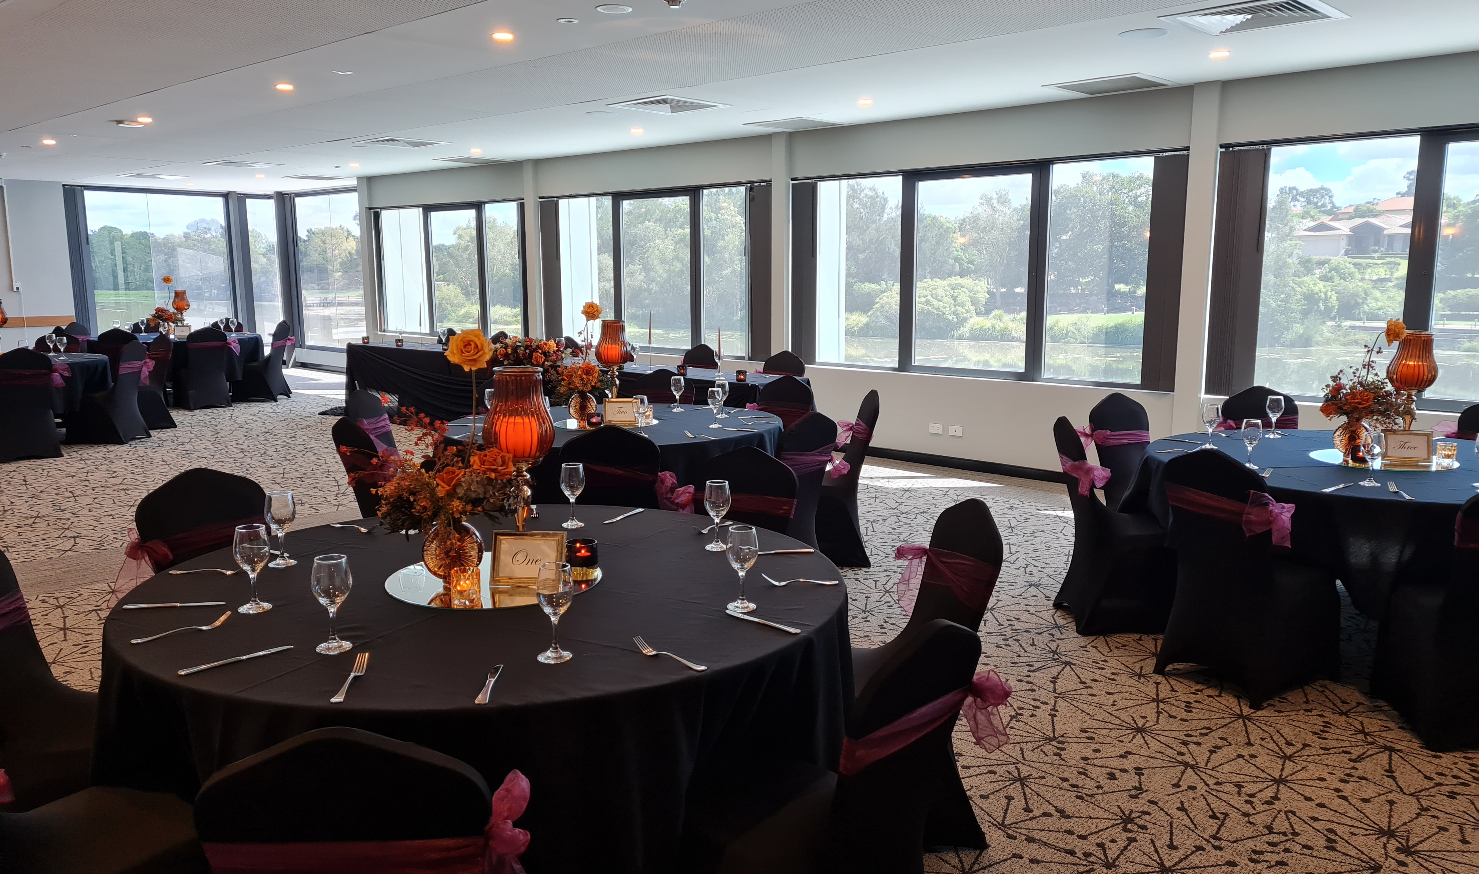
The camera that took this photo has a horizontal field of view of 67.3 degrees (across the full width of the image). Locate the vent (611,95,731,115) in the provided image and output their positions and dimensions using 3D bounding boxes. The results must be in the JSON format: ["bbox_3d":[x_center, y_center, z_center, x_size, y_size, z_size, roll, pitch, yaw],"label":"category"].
[{"bbox_3d":[-0.501,-2.397,8.004,0.650,0.050,0.650,8,12,43],"label":"vent"}]

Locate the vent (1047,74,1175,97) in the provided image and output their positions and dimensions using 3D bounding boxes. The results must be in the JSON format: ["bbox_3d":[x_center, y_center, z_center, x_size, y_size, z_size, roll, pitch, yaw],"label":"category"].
[{"bbox_3d":[2.395,-2.250,7.135,0.640,0.050,0.620,8,12,44],"label":"vent"}]

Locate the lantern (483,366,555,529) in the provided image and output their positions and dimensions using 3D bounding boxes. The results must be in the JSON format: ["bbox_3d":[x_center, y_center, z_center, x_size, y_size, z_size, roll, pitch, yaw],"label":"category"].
[{"bbox_3d":[-0.597,0.086,3.068,0.186,0.547,0.186,0,9,0],"label":"lantern"}]

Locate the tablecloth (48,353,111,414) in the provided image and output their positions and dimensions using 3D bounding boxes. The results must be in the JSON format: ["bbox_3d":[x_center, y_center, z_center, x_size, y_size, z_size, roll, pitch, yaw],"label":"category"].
[{"bbox_3d":[-6.822,-0.437,10.350,1.870,0.600,1.870,0,9,0],"label":"tablecloth"}]

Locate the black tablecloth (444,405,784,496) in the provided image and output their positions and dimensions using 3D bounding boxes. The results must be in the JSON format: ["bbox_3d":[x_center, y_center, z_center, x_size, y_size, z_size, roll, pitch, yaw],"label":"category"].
[{"bbox_3d":[-0.705,0.204,6.016,1.900,0.580,1.900,-1,9,-7],"label":"black tablecloth"}]

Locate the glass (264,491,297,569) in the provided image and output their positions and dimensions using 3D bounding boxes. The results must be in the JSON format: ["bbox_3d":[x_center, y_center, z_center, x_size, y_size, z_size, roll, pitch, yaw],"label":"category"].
[{"bbox_3d":[-1.289,0.256,3.120,0.080,0.198,0.080,-4,9,-23],"label":"glass"}]

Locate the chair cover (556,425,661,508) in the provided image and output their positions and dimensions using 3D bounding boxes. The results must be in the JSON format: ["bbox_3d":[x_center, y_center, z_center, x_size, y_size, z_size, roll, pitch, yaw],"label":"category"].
[{"bbox_3d":[-0.544,0.365,4.907,0.450,0.910,0.580,-1,9,-6],"label":"chair cover"}]

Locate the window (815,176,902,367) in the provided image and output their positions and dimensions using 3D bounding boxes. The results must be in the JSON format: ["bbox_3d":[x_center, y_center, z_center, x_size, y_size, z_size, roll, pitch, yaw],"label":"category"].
[{"bbox_3d":[0.980,-1.371,9.289,0.960,1.560,0.090,8,12,44],"label":"window"}]

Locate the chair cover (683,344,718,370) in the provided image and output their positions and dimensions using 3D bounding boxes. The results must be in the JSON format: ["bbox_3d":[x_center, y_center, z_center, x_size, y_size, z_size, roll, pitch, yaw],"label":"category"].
[{"bbox_3d":[-0.487,-0.312,9.389,0.450,0.915,0.560,8,12,44],"label":"chair cover"}]

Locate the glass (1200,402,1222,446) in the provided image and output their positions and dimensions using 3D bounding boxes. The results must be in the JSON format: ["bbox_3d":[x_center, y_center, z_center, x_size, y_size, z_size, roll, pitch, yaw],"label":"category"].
[{"bbox_3d":[2.122,-0.050,4.990,0.080,0.198,0.080,8,12,43],"label":"glass"}]

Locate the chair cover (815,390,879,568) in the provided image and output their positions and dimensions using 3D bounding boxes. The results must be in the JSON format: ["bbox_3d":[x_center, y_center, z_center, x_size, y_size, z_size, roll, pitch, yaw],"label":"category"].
[{"bbox_3d":[0.440,0.199,5.973,0.580,0.910,0.450,0,9,-1],"label":"chair cover"}]

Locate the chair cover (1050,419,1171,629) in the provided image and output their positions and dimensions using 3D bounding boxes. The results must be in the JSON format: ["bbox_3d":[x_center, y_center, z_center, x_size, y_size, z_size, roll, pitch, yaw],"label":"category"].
[{"bbox_3d":[1.757,0.372,4.946,0.570,0.920,0.450,0,9,3],"label":"chair cover"}]

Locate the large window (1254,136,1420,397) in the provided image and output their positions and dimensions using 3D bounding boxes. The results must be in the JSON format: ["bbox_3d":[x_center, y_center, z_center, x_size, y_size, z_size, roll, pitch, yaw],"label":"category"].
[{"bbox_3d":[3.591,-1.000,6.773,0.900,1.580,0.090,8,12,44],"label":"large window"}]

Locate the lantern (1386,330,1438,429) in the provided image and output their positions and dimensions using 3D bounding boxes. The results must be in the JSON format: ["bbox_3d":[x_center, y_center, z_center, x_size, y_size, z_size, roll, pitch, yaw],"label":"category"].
[{"bbox_3d":[2.880,-0.180,4.752,0.190,0.535,0.190,5,10,31],"label":"lantern"}]

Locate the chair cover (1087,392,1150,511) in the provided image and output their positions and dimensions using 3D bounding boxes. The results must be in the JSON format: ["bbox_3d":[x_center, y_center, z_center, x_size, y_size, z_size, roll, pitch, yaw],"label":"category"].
[{"bbox_3d":[2.111,0.252,5.648,0.450,0.915,0.560,-6,10,-32],"label":"chair cover"}]

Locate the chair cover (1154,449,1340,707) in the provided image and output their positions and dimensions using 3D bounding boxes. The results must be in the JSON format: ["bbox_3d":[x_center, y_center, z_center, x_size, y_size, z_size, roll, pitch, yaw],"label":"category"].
[{"bbox_3d":[1.982,0.477,4.261,0.570,0.920,0.450,-6,10,-32],"label":"chair cover"}]

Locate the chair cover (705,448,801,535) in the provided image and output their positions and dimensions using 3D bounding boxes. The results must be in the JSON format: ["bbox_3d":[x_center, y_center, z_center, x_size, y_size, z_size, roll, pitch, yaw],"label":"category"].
[{"bbox_3d":[-0.088,0.529,3.977,0.450,0.920,0.570,4,10,25],"label":"chair cover"}]

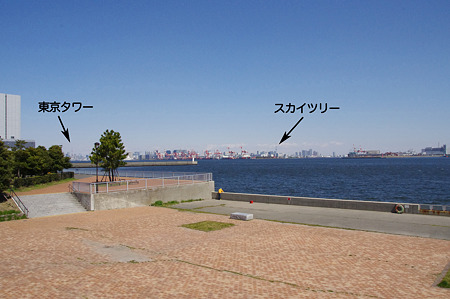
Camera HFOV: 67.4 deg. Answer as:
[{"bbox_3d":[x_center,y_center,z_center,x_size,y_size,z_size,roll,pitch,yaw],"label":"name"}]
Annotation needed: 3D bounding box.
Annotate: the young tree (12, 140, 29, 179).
[{"bbox_3d":[-25.176,1.569,41.474,2.600,5.350,2.600,0,-1,0],"label":"young tree"}]

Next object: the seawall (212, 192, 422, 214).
[{"bbox_3d":[8.813,6.032,38.899,23.990,0.950,0.450,-1,-2,31],"label":"seawall"}]

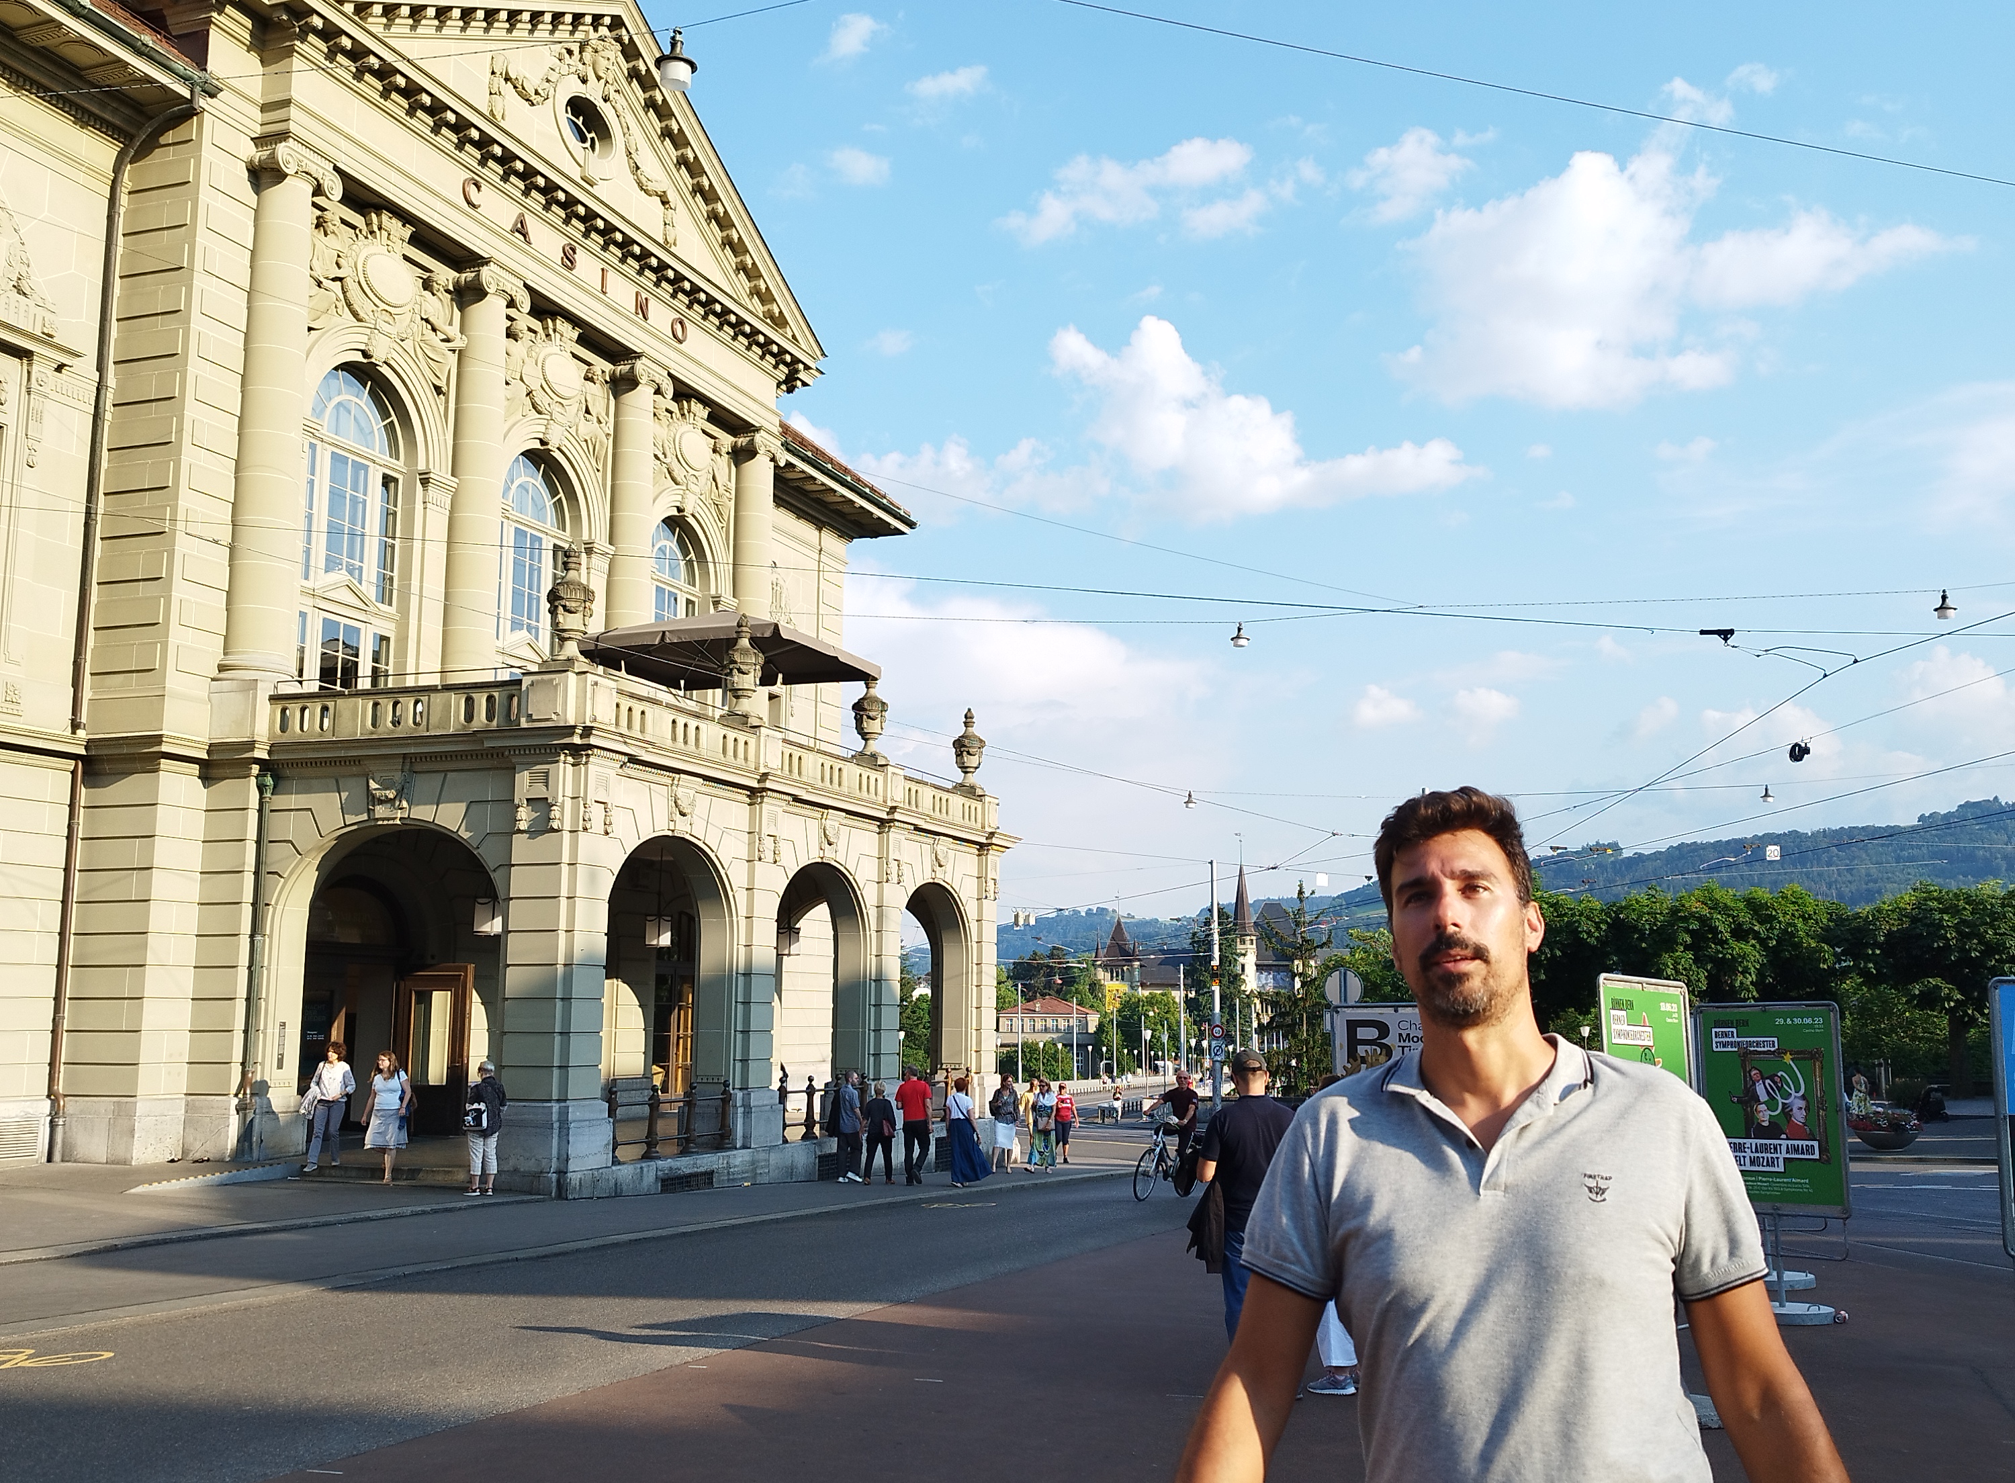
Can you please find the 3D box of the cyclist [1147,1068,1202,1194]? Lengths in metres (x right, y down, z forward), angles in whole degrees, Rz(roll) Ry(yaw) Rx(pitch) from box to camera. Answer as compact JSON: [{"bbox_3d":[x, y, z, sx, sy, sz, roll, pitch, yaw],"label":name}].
[{"bbox_3d":[2.321,5.338,25.592,0.550,1.598,0.750,-6,-10,33],"label":"cyclist"}]

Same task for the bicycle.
[{"bbox_3d":[2.207,5.716,25.435,0.580,1.080,1.720,-6,-10,33],"label":"bicycle"}]

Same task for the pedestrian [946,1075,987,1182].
[{"bbox_3d":[-0.625,5.819,27.744,0.550,1.578,0.480,-3,-9,20],"label":"pedestrian"}]

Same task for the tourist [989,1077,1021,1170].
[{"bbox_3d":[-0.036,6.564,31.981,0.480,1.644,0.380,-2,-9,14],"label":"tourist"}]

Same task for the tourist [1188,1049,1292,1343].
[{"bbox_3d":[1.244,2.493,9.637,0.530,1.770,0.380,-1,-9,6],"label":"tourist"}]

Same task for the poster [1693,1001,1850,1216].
[{"bbox_3d":[5.042,2.428,12.277,0.950,1.350,0.070,-5,-10,31],"label":"poster"}]

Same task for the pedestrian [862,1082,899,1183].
[{"bbox_3d":[-1.951,6.012,28.625,0.460,1.579,0.380,-3,-9,17],"label":"pedestrian"}]

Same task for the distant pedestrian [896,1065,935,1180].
[{"bbox_3d":[-1.391,5.791,28.052,0.520,1.745,0.400,-3,-9,17],"label":"distant pedestrian"}]

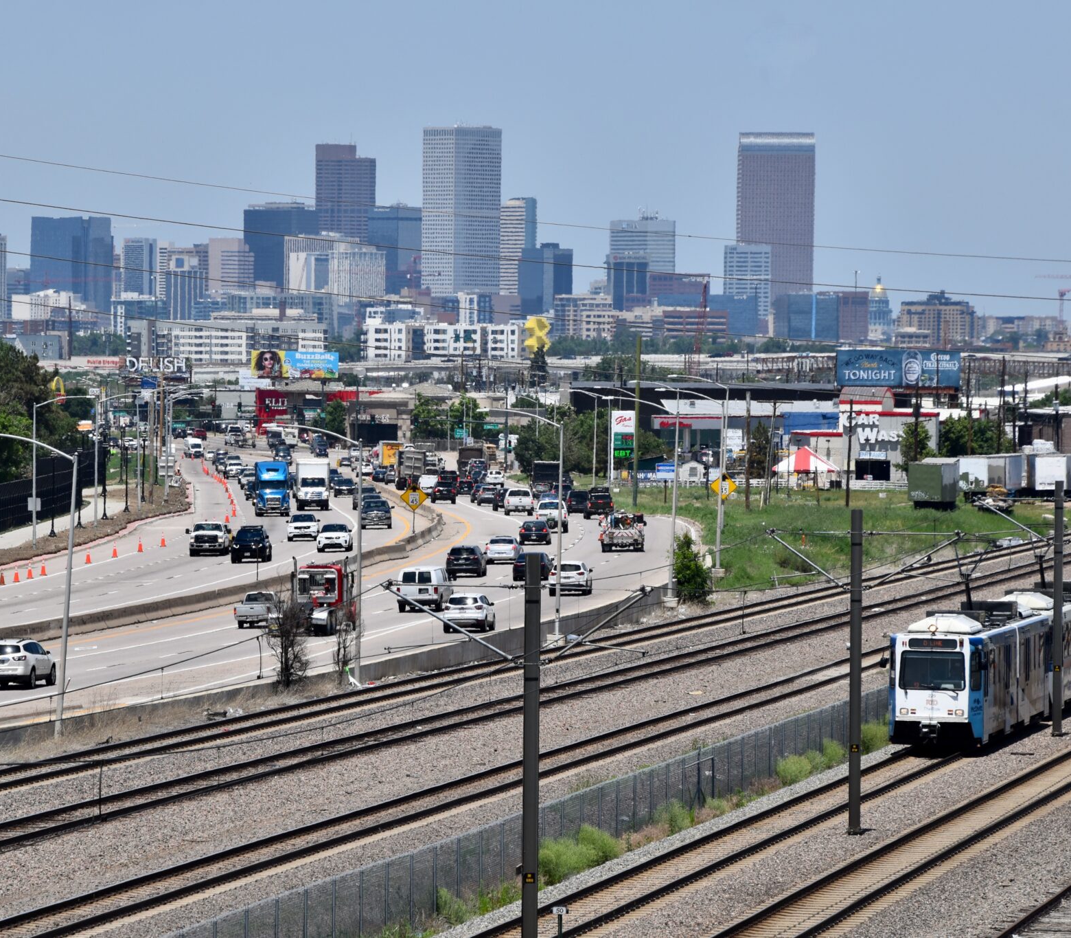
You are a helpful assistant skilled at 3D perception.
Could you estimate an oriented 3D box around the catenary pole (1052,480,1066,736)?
[{"bbox_3d":[15.467,4.107,211.500,0.330,7.570,0.330,1,1,10],"label":"catenary pole"}]

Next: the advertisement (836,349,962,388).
[{"bbox_3d":[43.650,-12.019,858.000,14.800,4.500,0.700,0,1,3],"label":"advertisement"}]

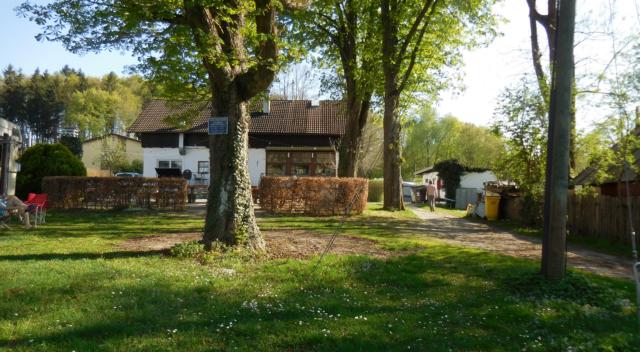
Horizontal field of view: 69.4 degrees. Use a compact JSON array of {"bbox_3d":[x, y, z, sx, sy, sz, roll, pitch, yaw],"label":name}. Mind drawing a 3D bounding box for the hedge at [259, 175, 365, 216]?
[{"bbox_3d":[-0.283,0.861,20.100,4.700,1.650,1.000,1,-1,0],"label":"hedge"}]

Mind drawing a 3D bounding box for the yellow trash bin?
[{"bbox_3d":[6.606,1.187,17.700,0.600,1.080,0.720,0,-1,19],"label":"yellow trash bin"}]

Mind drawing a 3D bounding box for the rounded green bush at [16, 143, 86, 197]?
[{"bbox_3d":[-13.942,-0.182,24.000,3.600,3.100,3.400,1,-1,0],"label":"rounded green bush"}]

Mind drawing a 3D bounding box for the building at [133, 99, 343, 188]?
[{"bbox_3d":[-5.400,-2.550,34.200,14.200,6.800,8.600,1,-1,-1],"label":"building"}]

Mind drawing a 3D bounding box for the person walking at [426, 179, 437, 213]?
[{"bbox_3d":[6.031,1.093,25.000,0.520,1.700,0.420,0,-1,7],"label":"person walking"}]

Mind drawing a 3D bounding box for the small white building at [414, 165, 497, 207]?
[{"bbox_3d":[9.800,0.500,31.800,4.100,2.750,5.500,1,-1,-12],"label":"small white building"}]

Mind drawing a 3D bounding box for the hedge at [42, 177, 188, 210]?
[{"bbox_3d":[-9.734,0.809,22.000,6.900,1.550,1.000,1,-1,0],"label":"hedge"}]

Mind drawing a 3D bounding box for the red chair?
[{"bbox_3d":[-8.436,1.023,13.900,0.550,0.920,0.550,1,-1,-7],"label":"red chair"}]

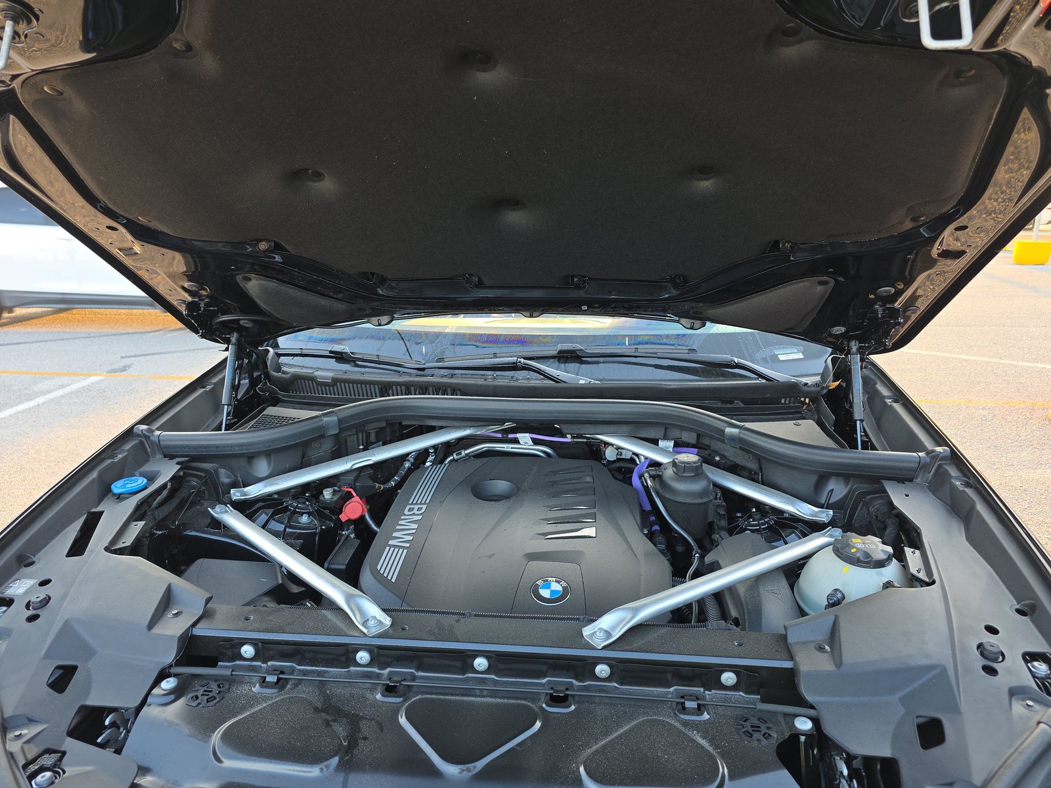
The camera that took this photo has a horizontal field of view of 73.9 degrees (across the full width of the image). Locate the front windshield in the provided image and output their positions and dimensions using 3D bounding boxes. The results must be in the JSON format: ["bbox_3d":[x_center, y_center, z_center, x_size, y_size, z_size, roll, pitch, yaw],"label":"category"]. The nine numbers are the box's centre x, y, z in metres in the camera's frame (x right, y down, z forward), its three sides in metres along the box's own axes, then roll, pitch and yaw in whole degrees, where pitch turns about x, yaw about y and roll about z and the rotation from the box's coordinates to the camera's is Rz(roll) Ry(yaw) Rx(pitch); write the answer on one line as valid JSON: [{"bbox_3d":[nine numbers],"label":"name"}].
[{"bbox_3d":[0.065,-0.370,1.962,1.420,0.140,0.900,1,51,5],"label":"front windshield"}]

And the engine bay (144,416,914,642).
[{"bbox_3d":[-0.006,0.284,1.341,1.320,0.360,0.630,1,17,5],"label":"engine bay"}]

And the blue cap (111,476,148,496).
[{"bbox_3d":[-0.738,0.172,1.300,0.058,0.017,0.058,0,17,0],"label":"blue cap"}]

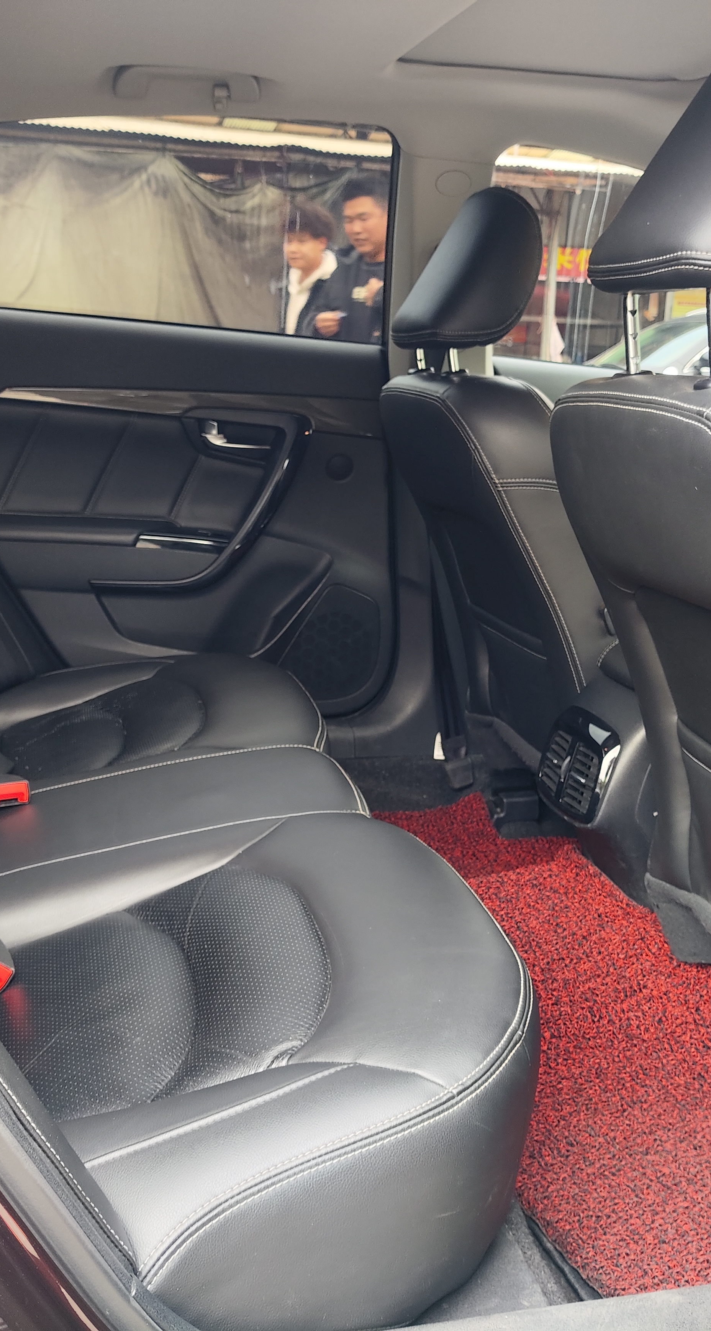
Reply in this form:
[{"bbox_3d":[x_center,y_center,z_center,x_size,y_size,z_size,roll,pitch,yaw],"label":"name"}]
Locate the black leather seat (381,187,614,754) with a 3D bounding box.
[{"bbox_3d":[0.445,-0.229,1.956,0.795,0.970,0.530,-1,14,-14],"label":"black leather seat"}]

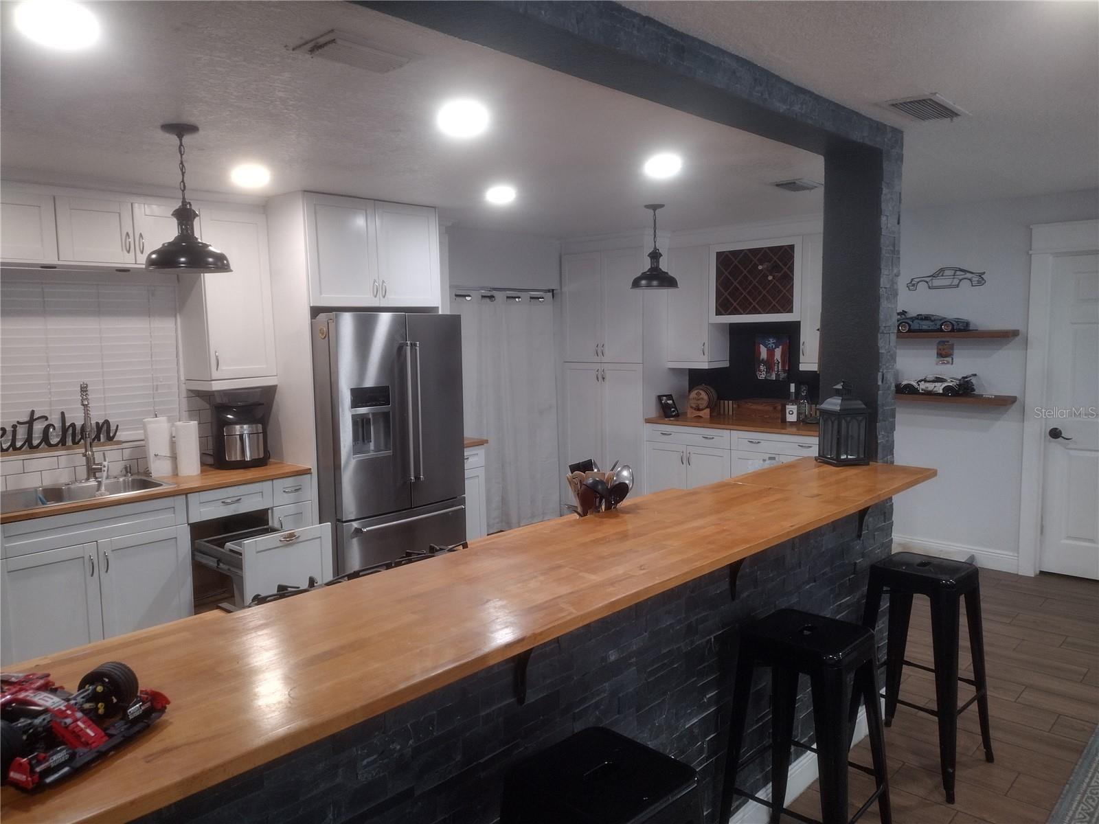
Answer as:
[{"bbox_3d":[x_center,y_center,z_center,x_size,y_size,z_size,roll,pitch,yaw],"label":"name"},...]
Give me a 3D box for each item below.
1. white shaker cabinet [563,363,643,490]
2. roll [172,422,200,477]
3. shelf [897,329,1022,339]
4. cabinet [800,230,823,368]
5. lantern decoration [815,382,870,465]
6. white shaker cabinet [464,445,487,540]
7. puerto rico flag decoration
[{"bbox_3d":[0.656,0.230,7.498,0.865,1.340,0.610,4,8,43],"label":"white shaker cabinet"},{"bbox_3d":[-1.907,0.193,4.520,0.120,0.280,0.120,-1,6,0],"label":"roll"},{"bbox_3d":[2.686,-0.519,5.813,0.854,0.039,0.210,4,8,43],"label":"shelf"},{"bbox_3d":[2.082,-0.795,6.261,0.360,0.980,0.330,4,8,43],"label":"cabinet"},{"bbox_3d":[1.169,0.039,3.416,0.148,0.332,0.148,-3,6,-18],"label":"lantern decoration"},{"bbox_3d":[-0.743,0.658,5.735,0.600,0.878,0.315,4,8,41],"label":"white shaker cabinet"},{"bbox_3d":[1.768,-0.430,6.797,0.285,0.351,0.030,4,8,43],"label":"puerto rico flag decoration"}]

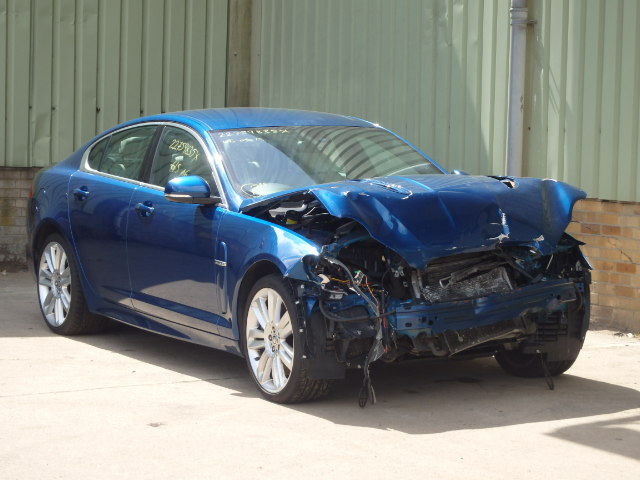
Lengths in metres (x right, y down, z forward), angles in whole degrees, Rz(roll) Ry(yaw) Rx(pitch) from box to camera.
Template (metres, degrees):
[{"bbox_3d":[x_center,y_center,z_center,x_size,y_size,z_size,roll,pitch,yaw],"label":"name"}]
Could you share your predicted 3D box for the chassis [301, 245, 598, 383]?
[{"bbox_3d":[0.709,0.355,9.816,1.660,0.570,0.580,-3,6,-29],"label":"chassis"}]

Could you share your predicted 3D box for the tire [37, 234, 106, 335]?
[{"bbox_3d":[-1.590,0.280,12.309,0.286,0.680,0.680,-3,6,-29],"label":"tire"}]

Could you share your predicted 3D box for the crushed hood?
[{"bbox_3d":[0.511,-0.136,10.137,1.520,0.430,1.250,-3,6,-29],"label":"crushed hood"}]

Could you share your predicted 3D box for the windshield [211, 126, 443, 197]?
[{"bbox_3d":[0.088,-0.429,10.856,1.380,0.150,0.902,-3,38,-29],"label":"windshield"}]

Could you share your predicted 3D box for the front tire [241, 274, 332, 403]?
[{"bbox_3d":[-0.151,0.506,9.790,0.260,0.686,0.686,-3,6,-27],"label":"front tire"}]

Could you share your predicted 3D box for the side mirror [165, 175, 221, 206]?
[{"bbox_3d":[-0.697,-0.272,10.385,0.245,0.160,0.210,-3,6,-29],"label":"side mirror"}]

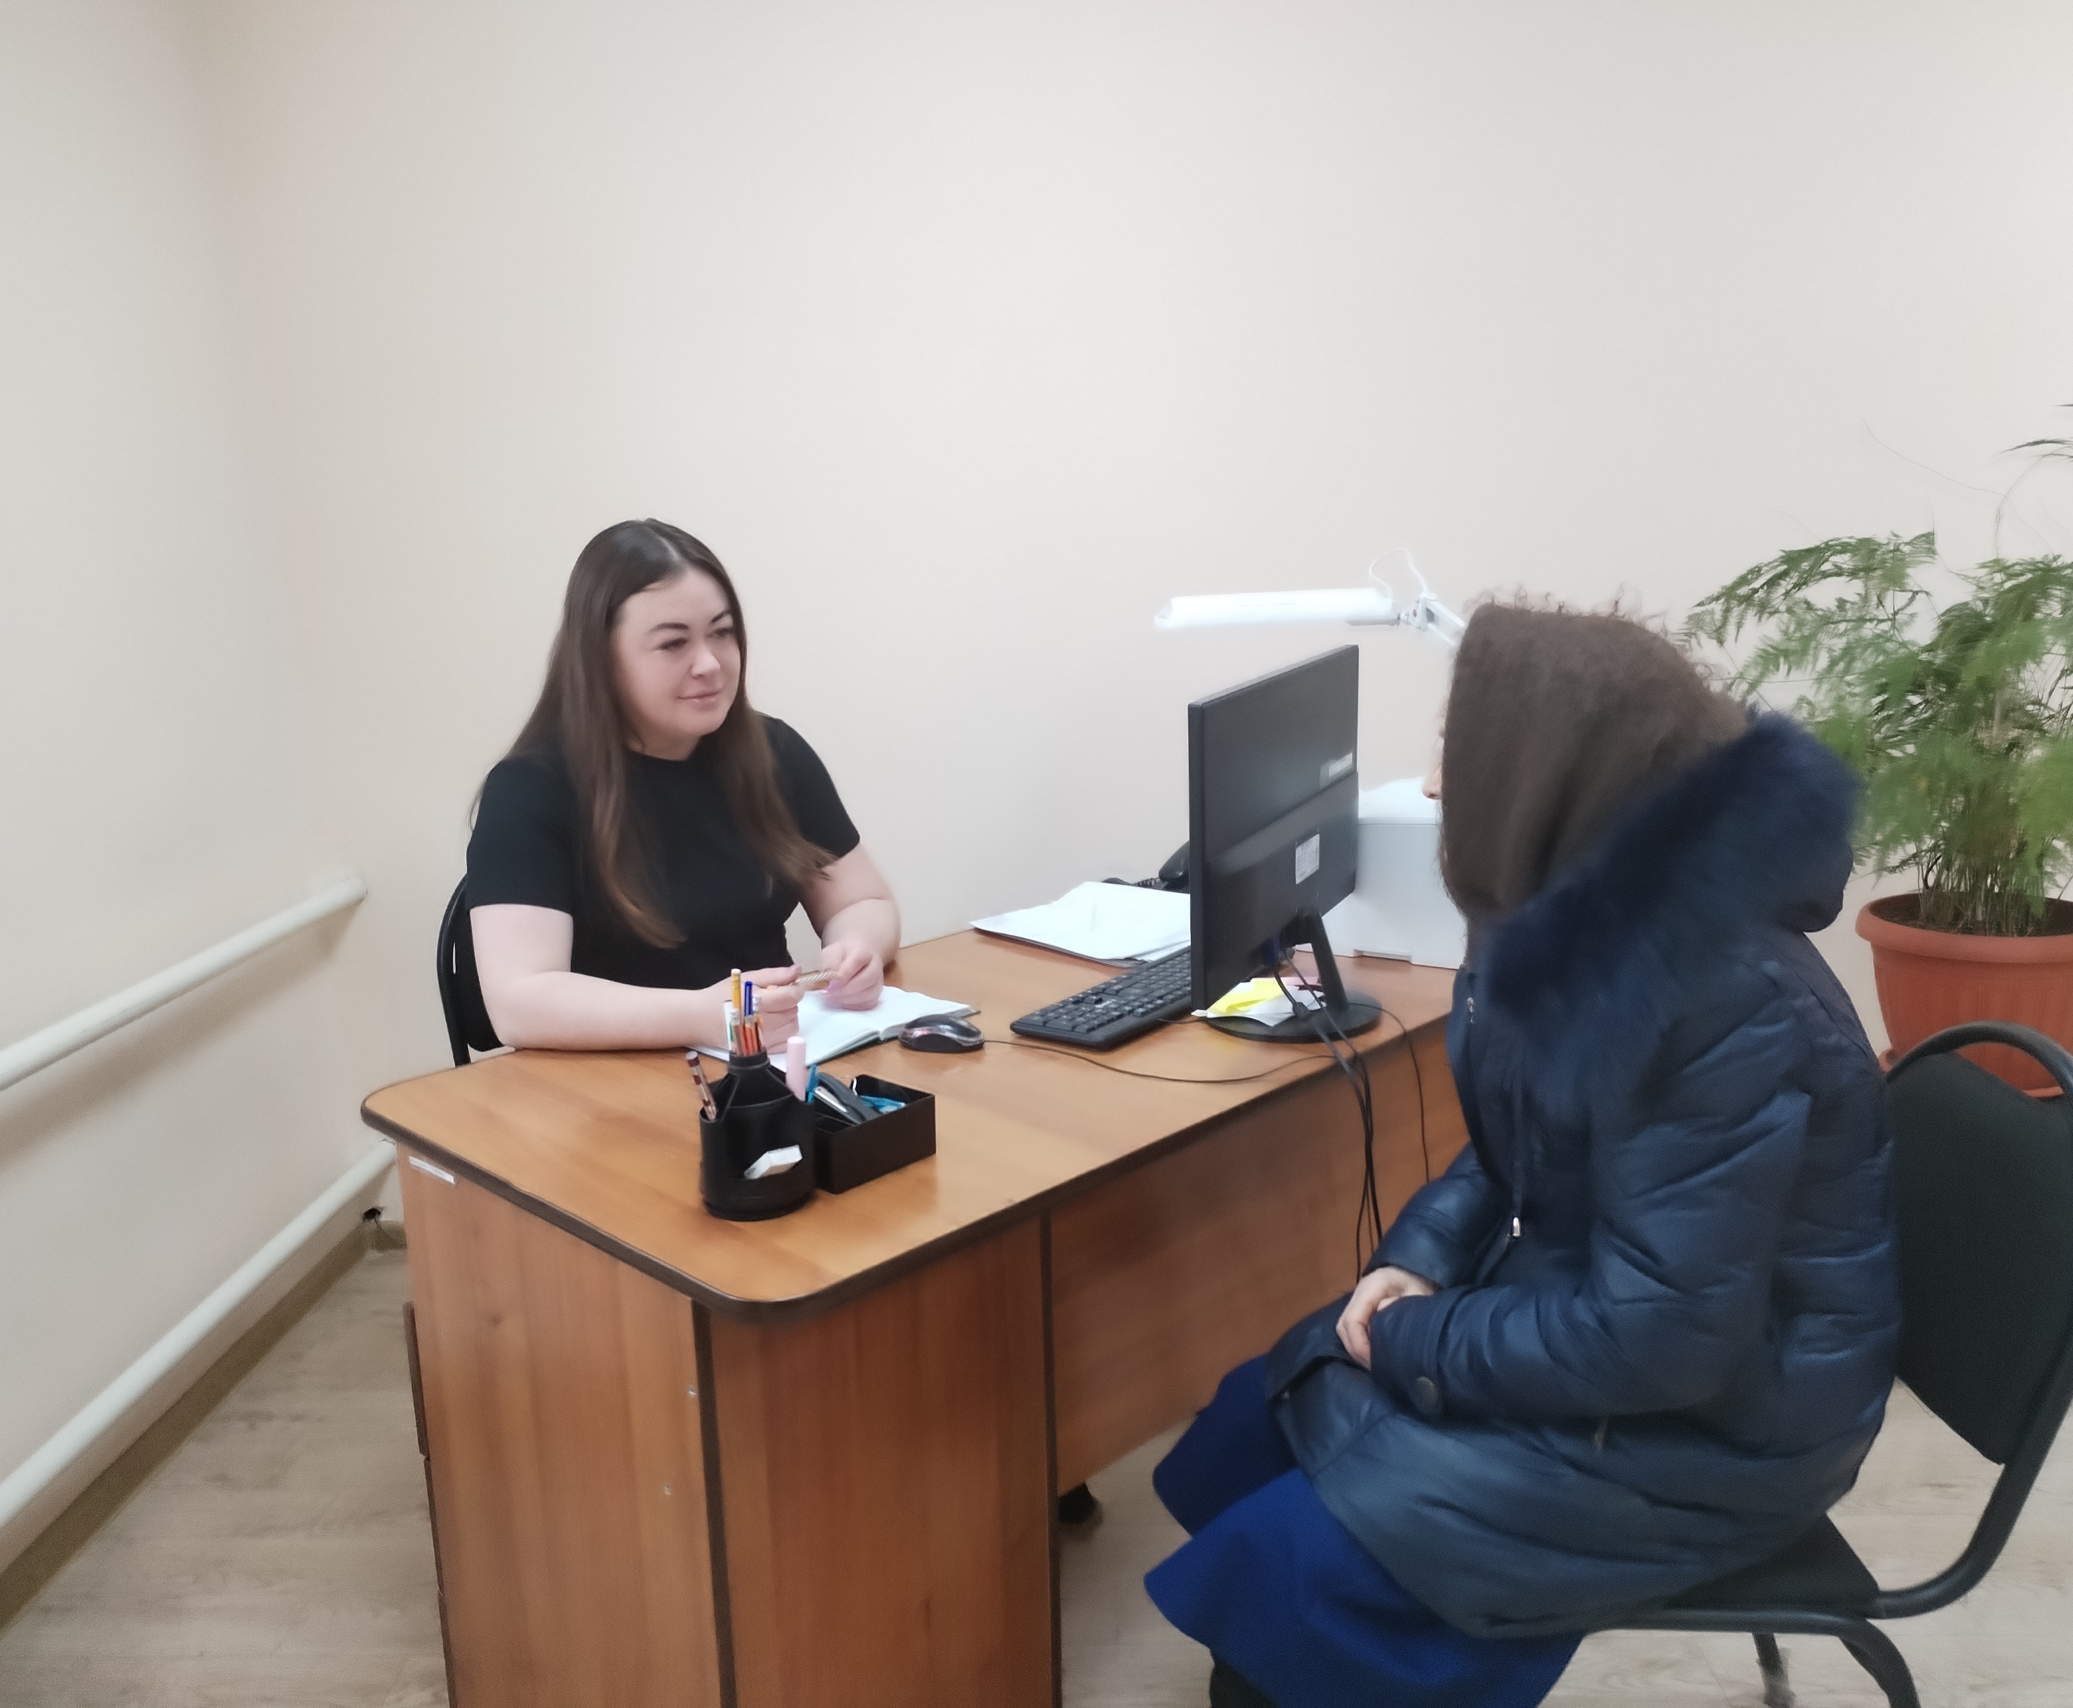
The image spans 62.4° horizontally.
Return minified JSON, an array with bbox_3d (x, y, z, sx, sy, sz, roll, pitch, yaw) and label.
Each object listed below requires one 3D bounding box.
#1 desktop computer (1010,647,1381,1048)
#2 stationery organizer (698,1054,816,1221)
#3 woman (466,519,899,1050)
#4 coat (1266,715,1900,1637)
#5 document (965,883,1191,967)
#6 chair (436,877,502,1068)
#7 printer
[{"bbox_3d":[0.206,-0.011,1.941,0.369,0.389,0.520,4,13,26],"label":"desktop computer"},{"bbox_3d":[-0.243,0.233,1.463,0.102,0.130,0.102,-5,12,-14],"label":"stationery organizer"},{"bbox_3d":[-0.384,0.244,2.185,0.550,1.310,0.700,-11,15,-37],"label":"woman"},{"bbox_3d":[0.476,0.237,1.503,0.540,0.710,0.520,0,12,6],"label":"coat"},{"bbox_3d":[0.080,0.097,2.349,0.290,0.020,0.310,10,17,44],"label":"document"},{"bbox_3d":[-0.473,0.460,2.383,0.530,0.820,0.570,-10,14,-34],"label":"chair"},{"bbox_3d":[0.518,0.003,2.294,0.290,0.200,0.370,5,14,30],"label":"printer"}]

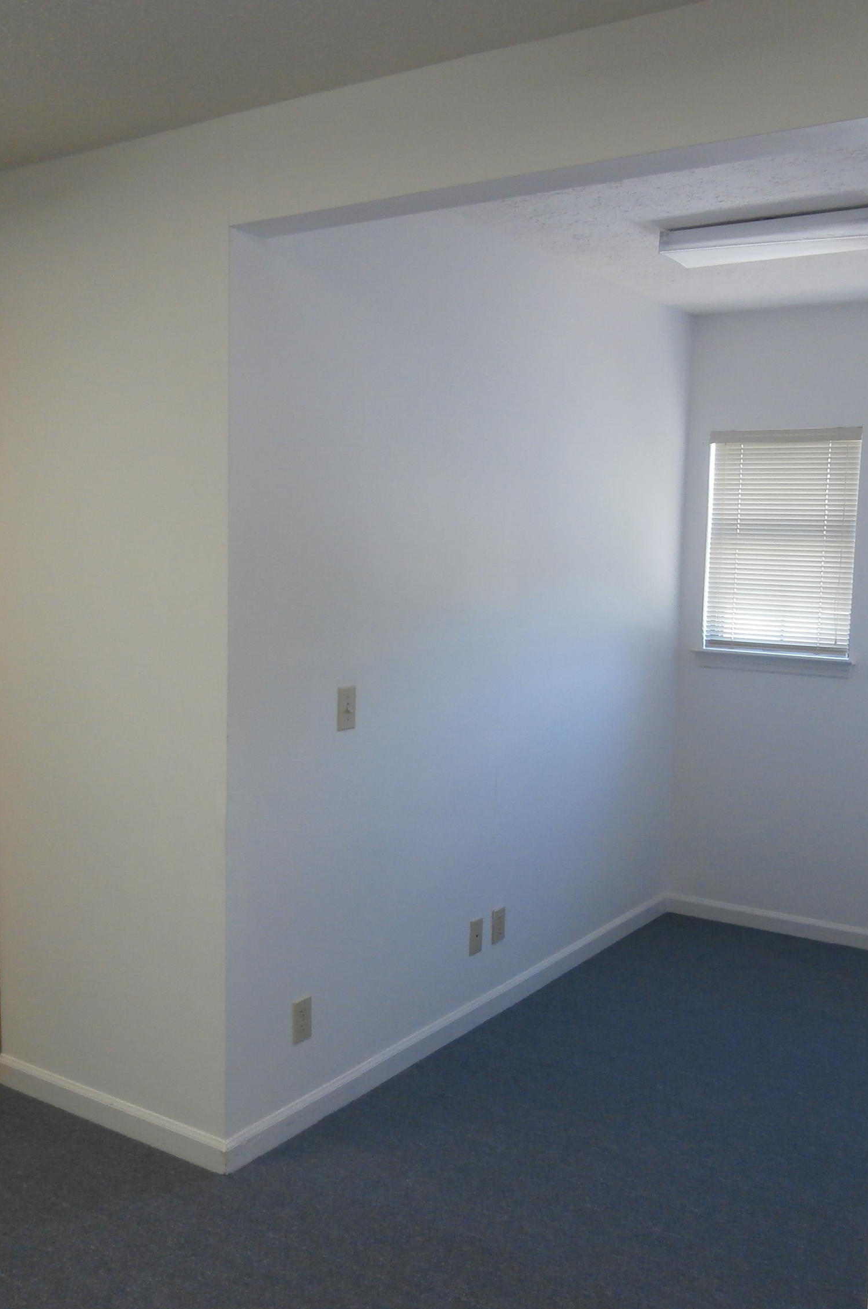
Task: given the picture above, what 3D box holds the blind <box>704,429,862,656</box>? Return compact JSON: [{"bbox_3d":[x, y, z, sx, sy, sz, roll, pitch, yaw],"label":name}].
[{"bbox_3d":[1.330,-0.431,4.646,0.576,0.848,0.045,5,8,34],"label":"blind"}]

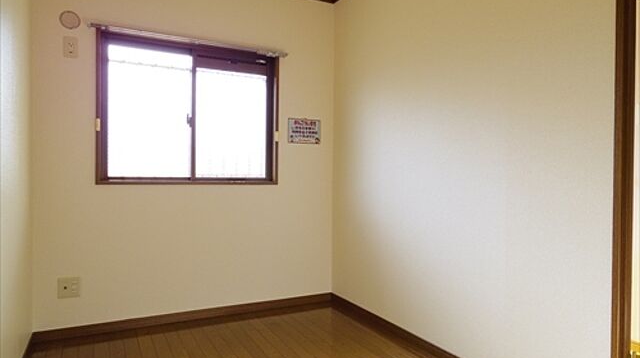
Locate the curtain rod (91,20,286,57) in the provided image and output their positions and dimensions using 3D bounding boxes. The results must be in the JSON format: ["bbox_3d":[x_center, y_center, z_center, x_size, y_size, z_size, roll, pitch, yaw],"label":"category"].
[{"bbox_3d":[-0.796,-0.902,2.791,1.276,0.030,0.060,0,0,-28],"label":"curtain rod"}]

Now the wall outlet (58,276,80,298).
[{"bbox_3d":[-1.465,0.636,2.486,0.115,0.120,0.010,0,0,-28],"label":"wall outlet"}]

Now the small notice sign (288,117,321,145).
[{"bbox_3d":[-0.115,-0.354,3.187,0.262,0.183,0.005,0,0,-28],"label":"small notice sign"}]

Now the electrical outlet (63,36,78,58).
[{"bbox_3d":[-1.448,-0.765,2.478,0.072,0.120,0.010,0,0,-28],"label":"electrical outlet"}]

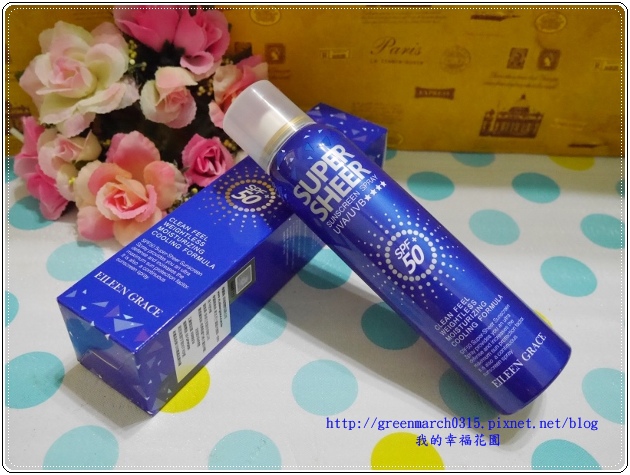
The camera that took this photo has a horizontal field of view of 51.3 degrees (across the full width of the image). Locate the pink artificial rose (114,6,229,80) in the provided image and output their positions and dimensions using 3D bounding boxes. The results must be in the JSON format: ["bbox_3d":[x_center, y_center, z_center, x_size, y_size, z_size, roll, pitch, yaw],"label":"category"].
[{"bbox_3d":[-0.078,-0.108,0.356,0.058,0.042,0.045,-16,88,-18],"label":"pink artificial rose"}]

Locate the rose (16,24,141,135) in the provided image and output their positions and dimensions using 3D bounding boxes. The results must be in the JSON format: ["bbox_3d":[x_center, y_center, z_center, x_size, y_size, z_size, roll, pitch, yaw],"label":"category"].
[{"bbox_3d":[-0.127,-0.085,0.353,0.061,0.058,0.038,-9,2,-11],"label":"rose"}]

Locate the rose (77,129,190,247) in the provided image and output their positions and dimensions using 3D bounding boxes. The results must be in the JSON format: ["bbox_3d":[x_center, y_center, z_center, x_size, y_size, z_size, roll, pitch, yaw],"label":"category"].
[{"bbox_3d":[-0.102,-0.027,0.362,0.063,0.060,0.040,-10,8,-12],"label":"rose"}]

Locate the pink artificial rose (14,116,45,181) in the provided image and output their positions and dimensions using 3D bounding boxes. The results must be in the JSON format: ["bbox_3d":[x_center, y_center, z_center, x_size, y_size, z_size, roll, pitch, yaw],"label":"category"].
[{"bbox_3d":[-0.166,-0.051,0.388,0.026,0.036,0.028,12,8,10],"label":"pink artificial rose"}]

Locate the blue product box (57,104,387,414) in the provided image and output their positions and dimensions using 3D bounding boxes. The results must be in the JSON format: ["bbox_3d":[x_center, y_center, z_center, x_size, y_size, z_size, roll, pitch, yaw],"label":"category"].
[{"bbox_3d":[-0.036,-0.001,0.355,0.049,0.047,0.200,27,49,24],"label":"blue product box"}]

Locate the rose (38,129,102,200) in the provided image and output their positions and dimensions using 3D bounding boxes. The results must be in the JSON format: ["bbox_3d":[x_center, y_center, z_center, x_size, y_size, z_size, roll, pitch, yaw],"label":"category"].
[{"bbox_3d":[-0.140,-0.041,0.376,0.037,0.041,0.032,-4,0,-6],"label":"rose"}]

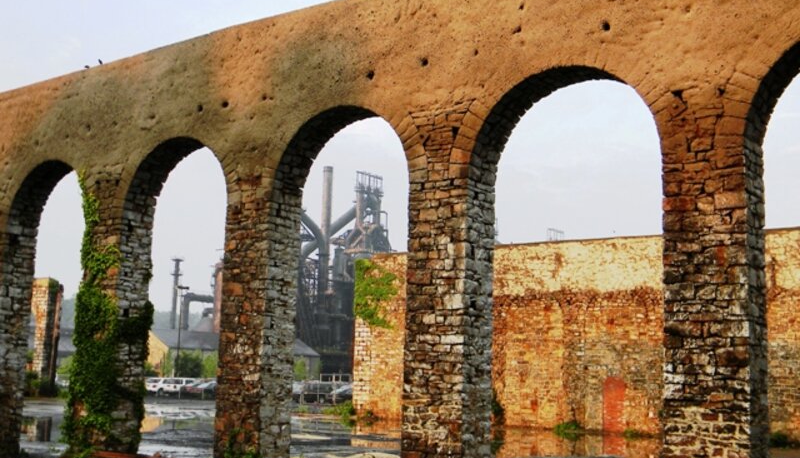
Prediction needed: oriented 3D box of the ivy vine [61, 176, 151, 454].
[{"bbox_3d":[-5.872,1.738,19.332,1.248,5.492,0.949,-5,-11,35],"label":"ivy vine"}]

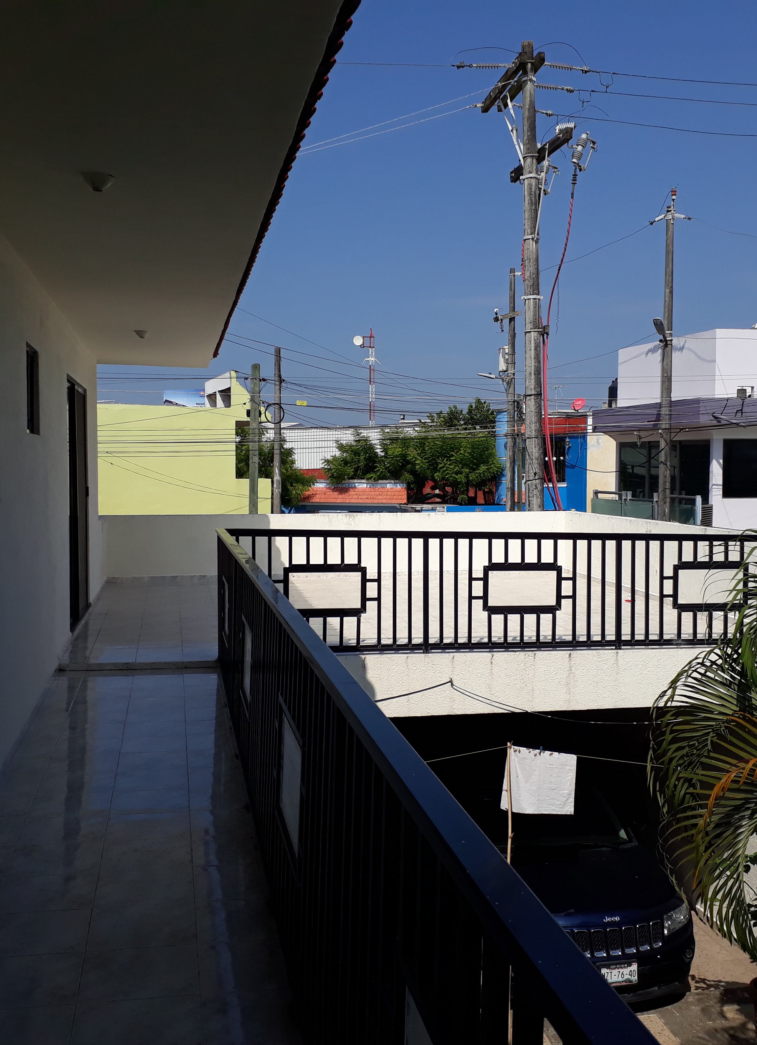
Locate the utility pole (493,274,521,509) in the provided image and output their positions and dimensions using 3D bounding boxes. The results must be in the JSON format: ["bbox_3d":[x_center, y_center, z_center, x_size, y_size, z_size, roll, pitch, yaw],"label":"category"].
[{"bbox_3d":[3.834,-2.325,32.281,0.500,10.320,1.100,-1,3,-25],"label":"utility pole"}]

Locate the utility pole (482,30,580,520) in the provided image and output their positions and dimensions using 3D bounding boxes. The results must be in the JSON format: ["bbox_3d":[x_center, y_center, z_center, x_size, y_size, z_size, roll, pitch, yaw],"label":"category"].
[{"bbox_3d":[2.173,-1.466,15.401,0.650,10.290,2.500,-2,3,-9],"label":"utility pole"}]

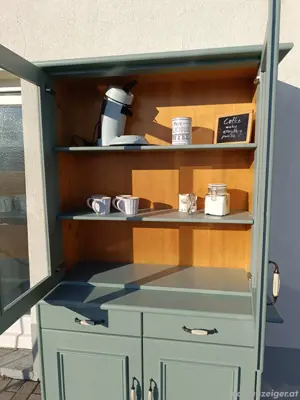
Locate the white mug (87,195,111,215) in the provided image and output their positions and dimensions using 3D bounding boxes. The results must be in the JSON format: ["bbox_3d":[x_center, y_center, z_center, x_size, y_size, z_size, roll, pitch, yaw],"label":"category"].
[{"bbox_3d":[-0.277,0.030,1.565,0.088,0.089,0.115,5,10,37],"label":"white mug"}]

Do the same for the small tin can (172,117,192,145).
[{"bbox_3d":[0.174,-0.358,1.491,0.106,0.149,0.106,1,8,9],"label":"small tin can"}]

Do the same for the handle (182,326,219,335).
[{"bbox_3d":[0.229,0.591,1.255,0.156,0.021,0.033,1,8,9],"label":"handle"}]

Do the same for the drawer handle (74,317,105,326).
[{"bbox_3d":[-0.290,0.587,1.339,0.151,0.021,0.033,1,8,9],"label":"drawer handle"}]

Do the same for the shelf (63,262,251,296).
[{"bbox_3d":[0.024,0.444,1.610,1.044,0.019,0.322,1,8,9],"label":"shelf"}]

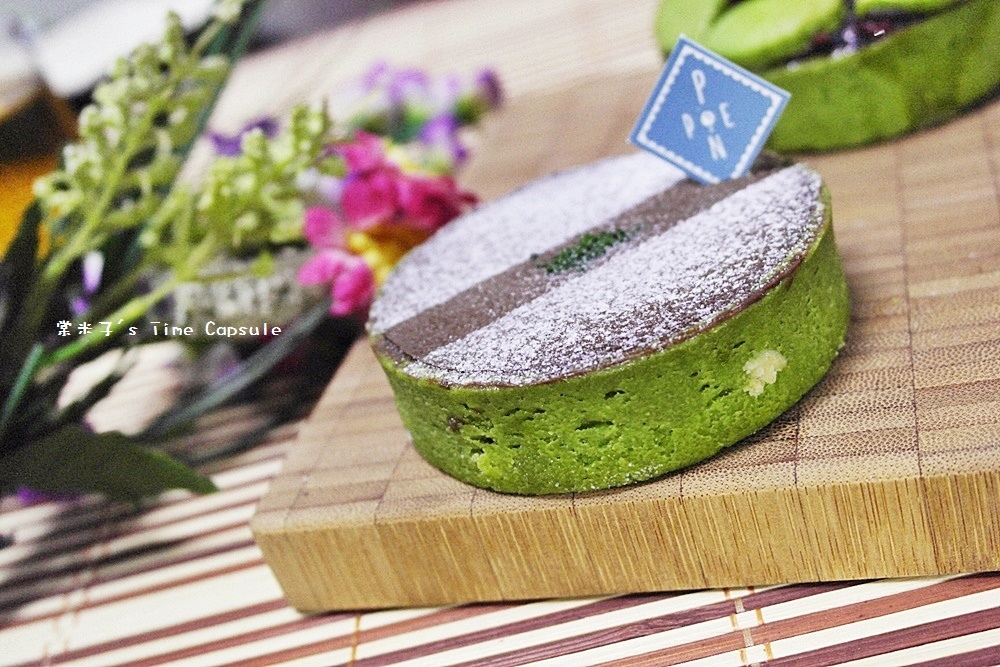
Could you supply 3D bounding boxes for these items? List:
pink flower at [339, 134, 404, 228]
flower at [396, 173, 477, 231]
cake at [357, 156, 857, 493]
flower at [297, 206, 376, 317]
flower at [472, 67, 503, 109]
[{"bbox_3d":[-0.027,-0.032,0.267,0.013,0.018,0.013,-21,27,-3],"label":"pink flower"},{"bbox_3d":[-0.013,-0.028,0.270,0.016,0.013,0.014,-20,27,-1],"label":"flower"},{"bbox_3d":[0.019,-0.006,0.229,0.083,0.020,0.083,-17,27,5],"label":"cake"},{"bbox_3d":[-0.034,-0.015,0.262,0.015,0.018,0.014,-23,27,-5],"label":"flower"},{"bbox_3d":[-0.003,-0.060,0.312,0.007,0.009,0.007,-18,27,3],"label":"flower"}]

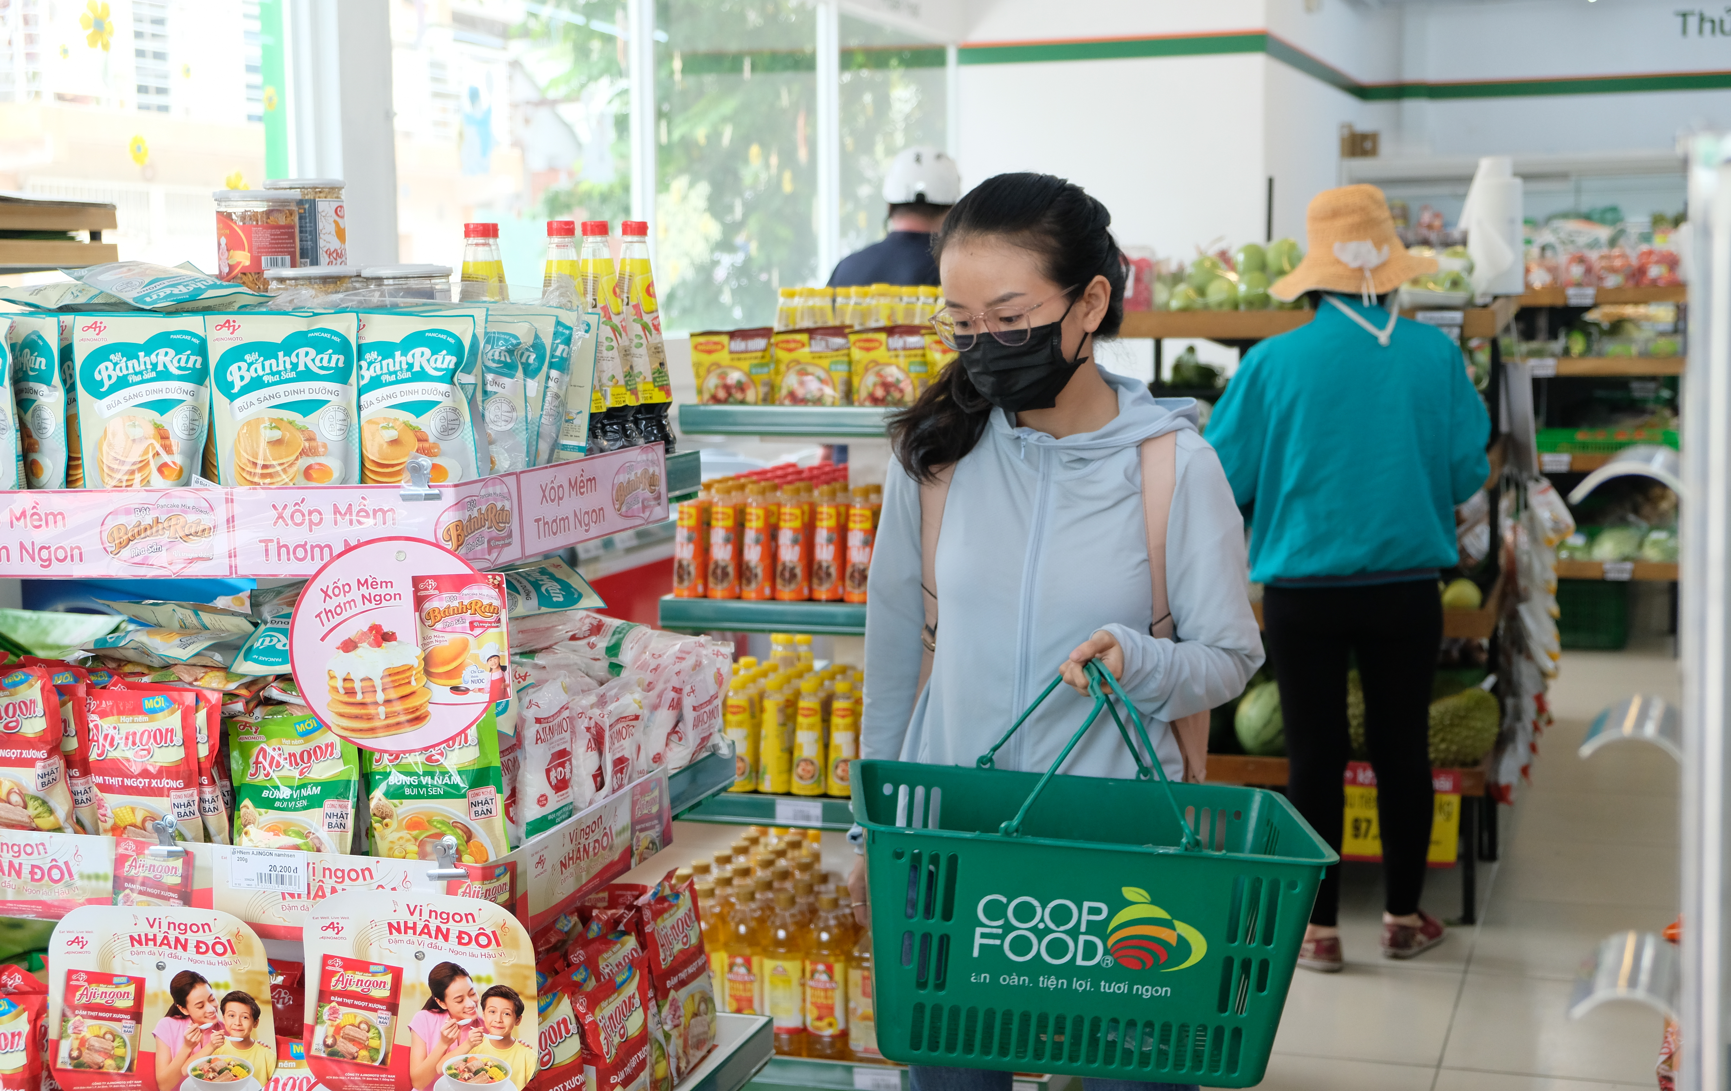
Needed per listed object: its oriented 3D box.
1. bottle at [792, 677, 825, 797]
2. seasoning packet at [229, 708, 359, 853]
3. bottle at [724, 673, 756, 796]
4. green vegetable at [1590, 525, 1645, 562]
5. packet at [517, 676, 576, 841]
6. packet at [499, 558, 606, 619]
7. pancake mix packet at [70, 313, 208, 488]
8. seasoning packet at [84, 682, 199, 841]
[{"bbox_3d":[-0.096,0.328,4.024,0.058,0.189,0.058,-1,7,0],"label":"bottle"},{"bbox_3d":[-0.556,0.248,2.296,0.129,0.170,0.035,0,7,7],"label":"seasoning packet"},{"bbox_3d":[-0.218,0.328,4.066,0.058,0.189,0.058,-1,7,0],"label":"bottle"},{"bbox_3d":[2.785,-0.007,8.726,0.195,0.130,0.190,2,7,19],"label":"green vegetable"},{"bbox_3d":[-0.318,0.217,2.362,0.040,0.168,0.110,2,8,24],"label":"packet"},{"bbox_3d":[-0.381,0.056,2.505,0.178,0.025,0.147,-6,24,-27],"label":"packet"},{"bbox_3d":[-0.703,-0.125,2.290,0.155,0.197,0.035,2,8,19],"label":"pancake mix packet"},{"bbox_3d":[-0.742,0.247,2.440,0.135,0.195,0.042,1,3,12],"label":"seasoning packet"}]

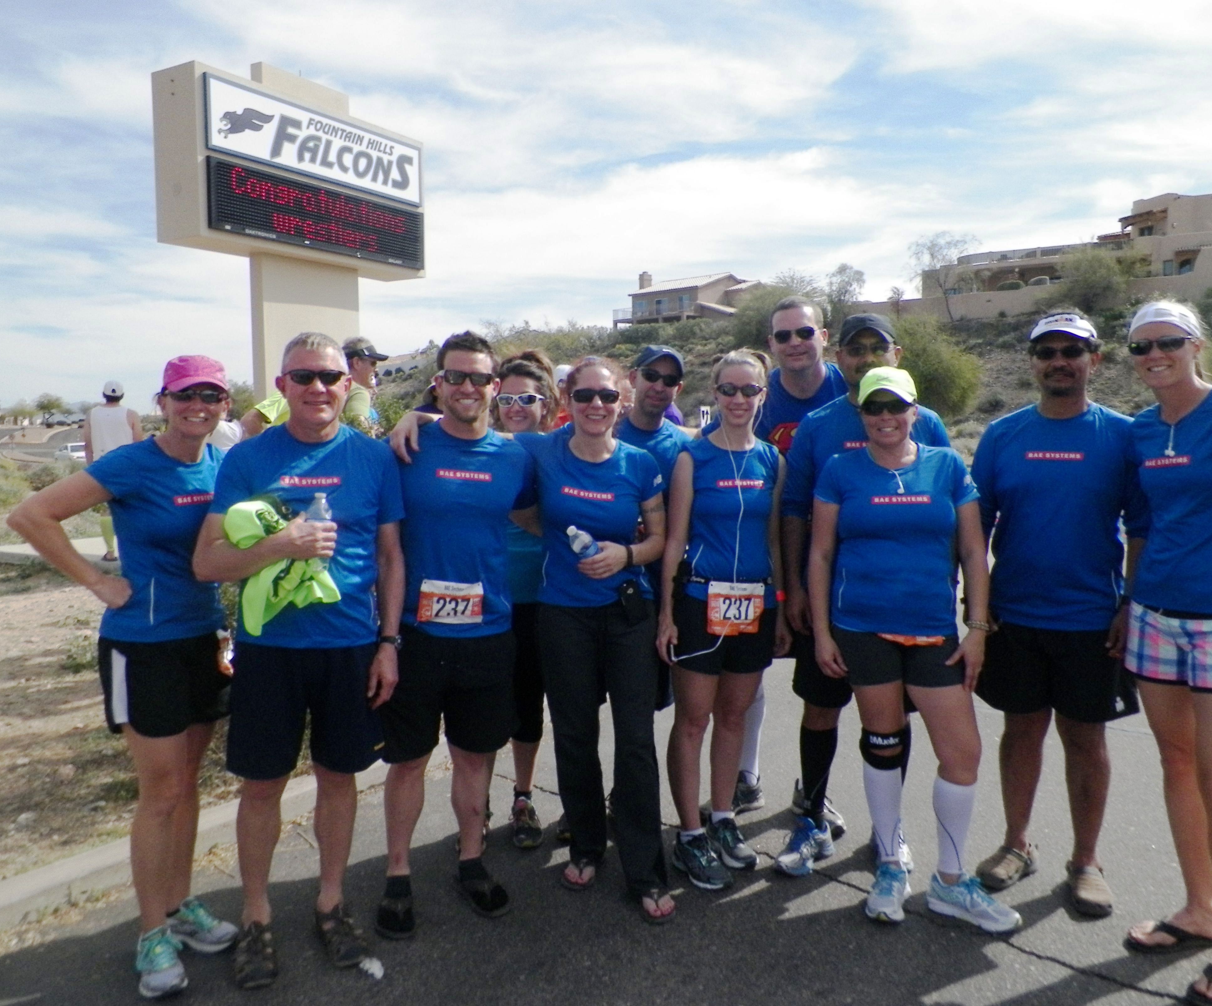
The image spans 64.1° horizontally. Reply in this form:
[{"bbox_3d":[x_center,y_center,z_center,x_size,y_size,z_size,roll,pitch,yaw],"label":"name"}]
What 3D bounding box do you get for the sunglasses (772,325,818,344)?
[{"bbox_3d":[0.683,-0.608,3.480,0.145,0.048,0.150,-8,2,20],"label":"sunglasses"}]

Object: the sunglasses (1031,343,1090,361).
[{"bbox_3d":[1.340,-0.446,2.850,0.145,0.045,0.150,6,13,31],"label":"sunglasses"}]

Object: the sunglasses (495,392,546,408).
[{"bbox_3d":[-0.286,-0.348,3.270,0.145,0.043,0.155,2,6,13],"label":"sunglasses"}]

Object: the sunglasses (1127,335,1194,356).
[{"bbox_3d":[1.382,-0.387,2.396,0.145,0.045,0.140,-6,-2,-45],"label":"sunglasses"}]

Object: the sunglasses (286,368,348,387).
[{"bbox_3d":[-0.739,-0.316,2.451,0.145,0.043,0.140,-3,6,-20],"label":"sunglasses"}]

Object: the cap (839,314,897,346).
[{"bbox_3d":[0.844,-0.555,3.120,0.175,0.115,0.260,1,7,16],"label":"cap"}]

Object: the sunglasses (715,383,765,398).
[{"bbox_3d":[0.428,-0.361,3.090,0.145,0.043,0.150,1,5,11],"label":"sunglasses"}]

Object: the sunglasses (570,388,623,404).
[{"bbox_3d":[-0.031,-0.315,2.840,0.148,0.047,0.148,0,5,0],"label":"sunglasses"}]

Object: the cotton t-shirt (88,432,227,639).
[{"bbox_3d":[-1.181,0.100,2.590,0.290,0.550,0.450,4,7,42],"label":"cotton t-shirt"}]

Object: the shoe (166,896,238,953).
[{"bbox_3d":[-1.177,1.202,2.823,0.265,0.105,0.100,3,6,36],"label":"shoe"}]

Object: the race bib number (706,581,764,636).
[{"bbox_3d":[0.412,0.335,3.070,0.178,0.172,0.020,0,5,8],"label":"race bib number"}]

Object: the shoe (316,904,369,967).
[{"bbox_3d":[-0.766,1.193,2.760,0.110,0.105,0.285,-3,6,-26],"label":"shoe"}]

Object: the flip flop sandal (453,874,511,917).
[{"bbox_3d":[-0.381,1.195,2.980,0.110,0.060,0.275,-3,6,-34],"label":"flip flop sandal"}]

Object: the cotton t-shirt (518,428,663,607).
[{"bbox_3d":[-0.048,0.039,2.870,0.440,0.540,0.280,0,5,10],"label":"cotton t-shirt"}]

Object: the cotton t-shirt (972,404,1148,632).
[{"bbox_3d":[1.319,0.044,2.820,0.500,0.650,0.300,1,5,19],"label":"cotton t-shirt"}]

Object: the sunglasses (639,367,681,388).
[{"bbox_3d":[0.178,-0.415,3.200,0.142,0.045,0.145,12,5,-7],"label":"sunglasses"}]

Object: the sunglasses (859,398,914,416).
[{"bbox_3d":[0.793,-0.271,2.740,0.148,0.048,0.150,7,5,19],"label":"sunglasses"}]

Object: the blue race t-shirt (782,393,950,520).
[{"bbox_3d":[0.843,-0.005,3.110,0.560,0.680,0.310,0,5,10],"label":"blue race t-shirt"}]

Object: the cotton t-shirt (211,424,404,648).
[{"bbox_3d":[-0.788,0.079,2.550,0.490,0.575,0.280,-2,5,-19],"label":"cotton t-shirt"}]

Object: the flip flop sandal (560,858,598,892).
[{"bbox_3d":[-0.073,1.160,3.127,0.100,0.060,0.260,0,5,5],"label":"flip flop sandal"}]

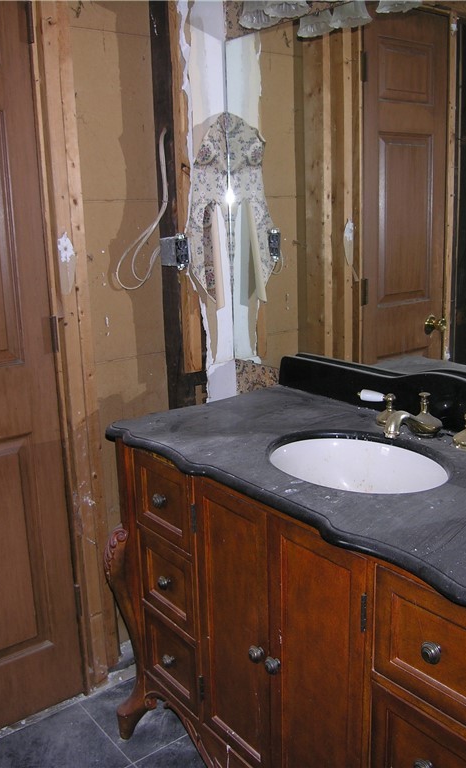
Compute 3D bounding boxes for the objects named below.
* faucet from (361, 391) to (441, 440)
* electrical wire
[{"bbox_3d":[0.331,0.057,1.596,0.170,0.090,0.250,-11,15,-35],"label":"faucet"},{"bbox_3d":[-0.264,-0.498,2.053,0.150,0.456,0.095,-11,15,-35],"label":"electrical wire"}]

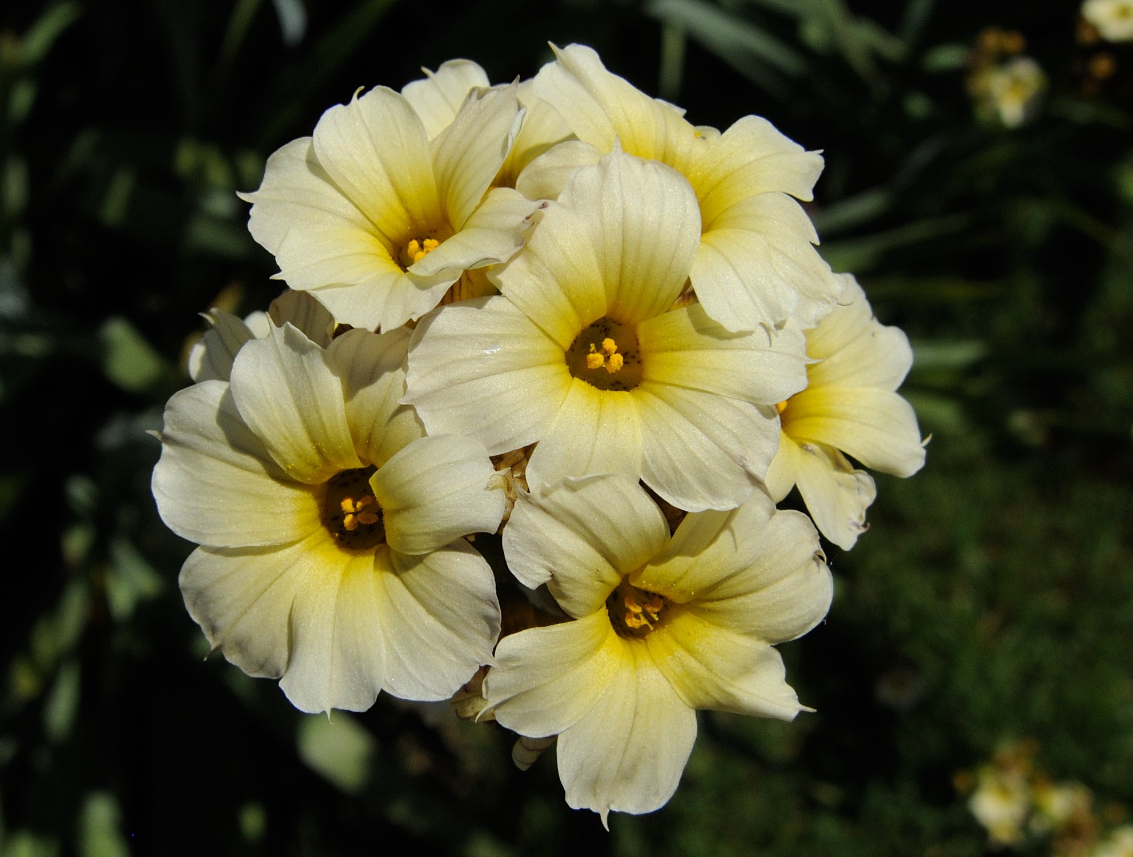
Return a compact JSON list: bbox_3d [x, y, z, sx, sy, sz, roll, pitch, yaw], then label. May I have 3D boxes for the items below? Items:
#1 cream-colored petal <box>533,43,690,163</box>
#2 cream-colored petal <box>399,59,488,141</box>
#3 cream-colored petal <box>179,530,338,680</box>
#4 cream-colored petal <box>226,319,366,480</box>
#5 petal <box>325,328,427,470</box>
[{"bbox_3d":[0.012,-0.081,0.233,0.039,0.025,0.012,31,18,-13],"label":"cream-colored petal"},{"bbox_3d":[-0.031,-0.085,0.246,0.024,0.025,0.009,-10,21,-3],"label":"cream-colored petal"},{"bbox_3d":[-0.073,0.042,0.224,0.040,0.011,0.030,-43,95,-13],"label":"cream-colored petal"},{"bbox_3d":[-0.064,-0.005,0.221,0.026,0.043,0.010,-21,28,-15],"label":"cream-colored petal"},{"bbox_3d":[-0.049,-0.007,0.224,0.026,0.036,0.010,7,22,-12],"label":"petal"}]

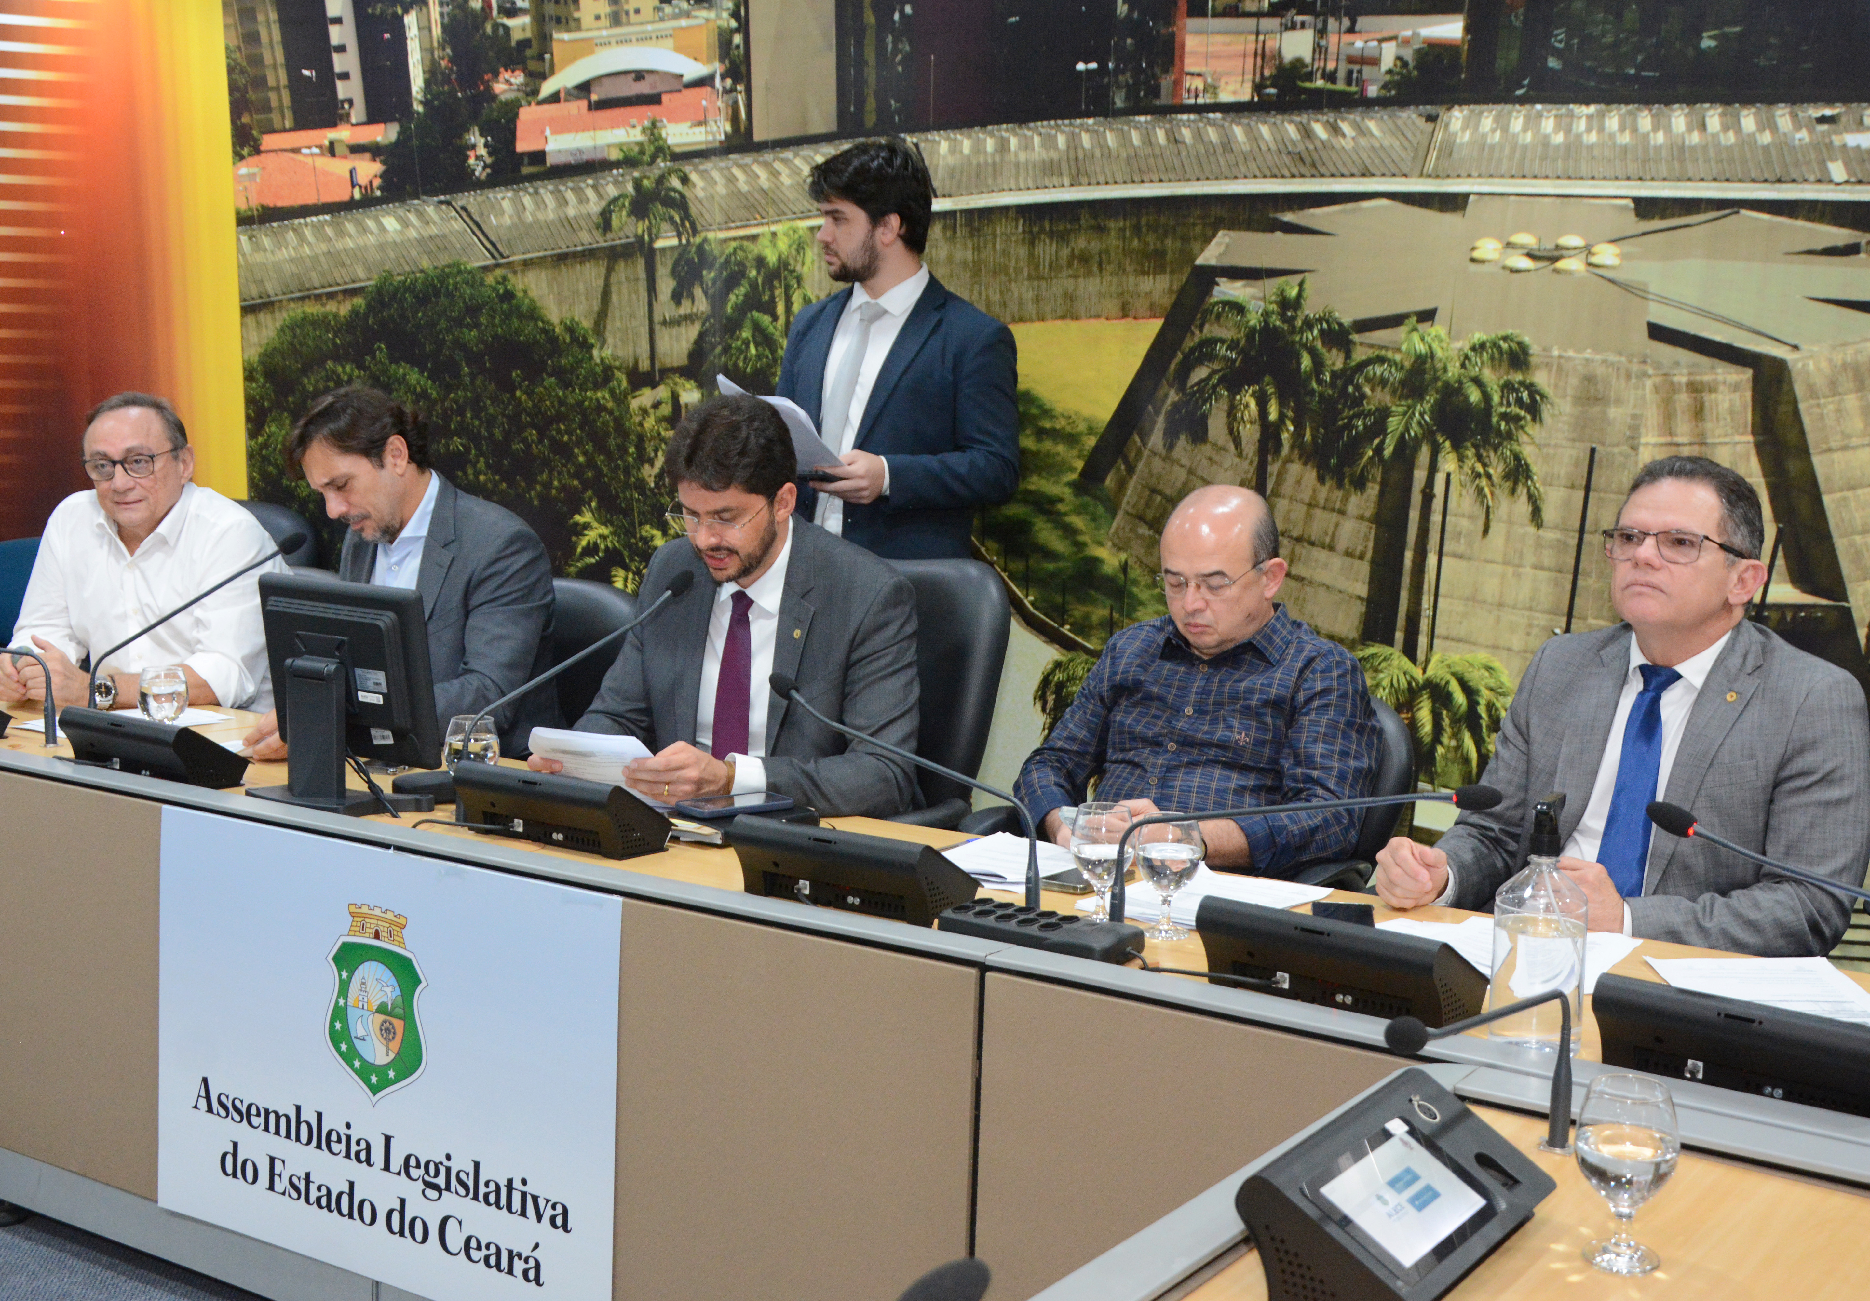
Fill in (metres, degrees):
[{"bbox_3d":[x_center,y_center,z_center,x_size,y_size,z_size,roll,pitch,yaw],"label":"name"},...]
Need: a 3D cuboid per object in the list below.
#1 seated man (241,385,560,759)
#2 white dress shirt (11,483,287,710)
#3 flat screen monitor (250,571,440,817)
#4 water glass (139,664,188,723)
[{"bbox_3d":[-0.961,0.227,3.561,0.560,1.310,0.700,6,7,32],"label":"seated man"},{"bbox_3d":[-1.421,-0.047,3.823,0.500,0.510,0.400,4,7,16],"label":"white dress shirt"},{"bbox_3d":[-0.839,0.049,2.952,0.310,0.308,0.200,6,7,29],"label":"flat screen monitor"},{"bbox_3d":[-1.255,0.102,3.453,0.081,0.143,0.081,0,10,0],"label":"water glass"}]

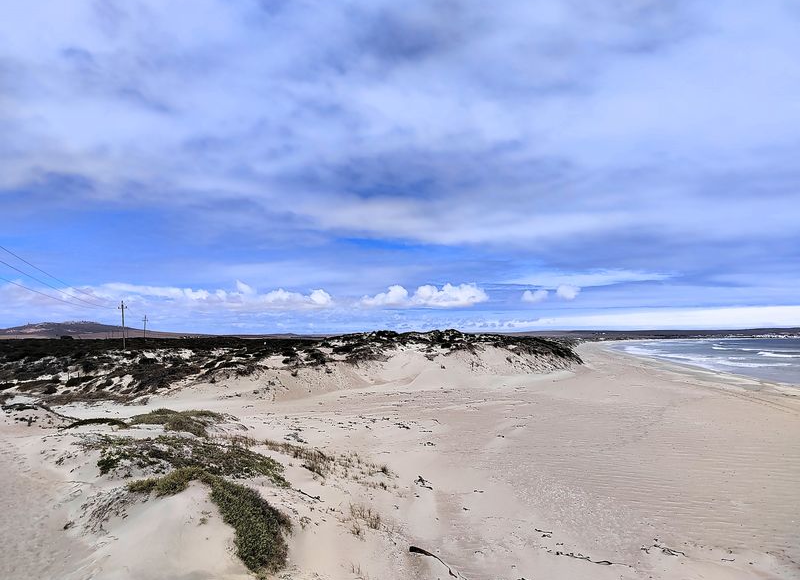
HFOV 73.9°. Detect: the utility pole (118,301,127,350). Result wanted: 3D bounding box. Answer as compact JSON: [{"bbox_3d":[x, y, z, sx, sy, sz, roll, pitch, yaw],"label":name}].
[{"bbox_3d":[-52.604,6.742,101.245,1.550,9.280,0.280,-3,-3,-24],"label":"utility pole"}]

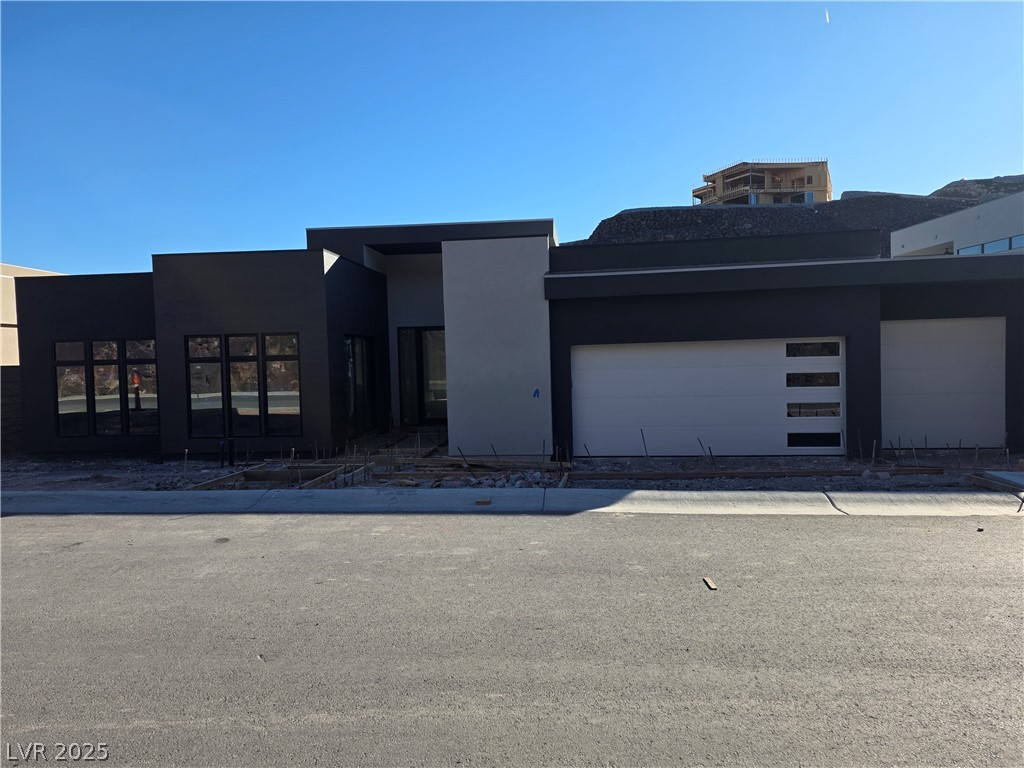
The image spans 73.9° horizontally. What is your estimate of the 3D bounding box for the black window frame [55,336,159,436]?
[{"bbox_3d":[-8.405,0.100,14.143,2.330,2.000,0.120,-1,2,8],"label":"black window frame"}]

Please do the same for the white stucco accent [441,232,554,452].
[{"bbox_3d":[-0.265,-0.761,14.597,2.240,4.560,0.600,-1,2,8],"label":"white stucco accent"}]

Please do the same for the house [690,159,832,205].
[{"bbox_3d":[45.380,-35.810,124.000,21.500,8.000,13.000,-1,2,12],"label":"house"}]

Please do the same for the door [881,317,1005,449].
[{"bbox_3d":[9.050,0.004,14.413,2.600,2.740,0.120,-1,2,8],"label":"door"}]

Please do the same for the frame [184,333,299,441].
[{"bbox_3d":[-5.160,0.034,13.097,2.330,2.000,0.120,-1,2,8],"label":"frame"}]

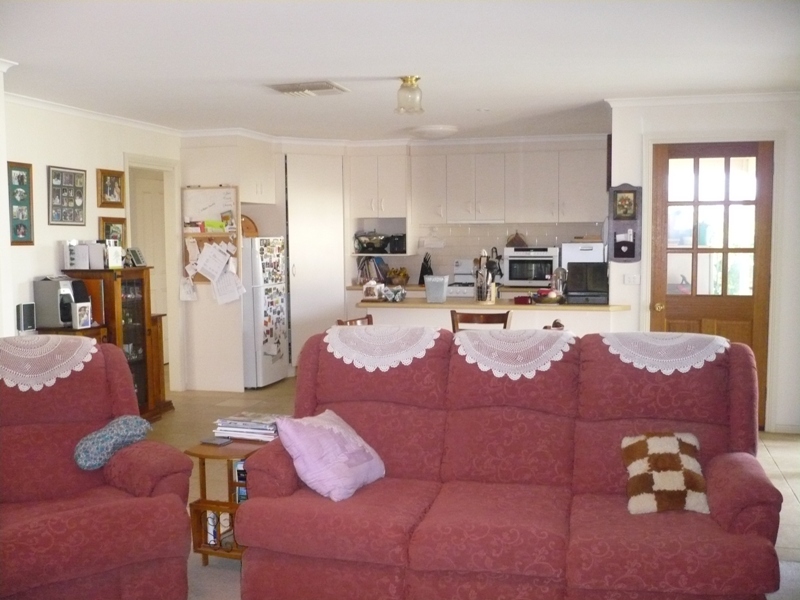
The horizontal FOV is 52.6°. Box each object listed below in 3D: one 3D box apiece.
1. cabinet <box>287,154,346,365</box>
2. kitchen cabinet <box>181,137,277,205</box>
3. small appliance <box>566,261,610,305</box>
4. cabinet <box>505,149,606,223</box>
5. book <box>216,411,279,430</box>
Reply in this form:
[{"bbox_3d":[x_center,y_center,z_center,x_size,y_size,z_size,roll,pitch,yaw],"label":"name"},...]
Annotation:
[{"bbox_3d":[-0.843,-0.398,8.193,0.605,2.100,0.040,-3,6,-28],"label":"cabinet"},{"bbox_3d":[-1.588,-1.206,7.636,0.610,0.610,0.760,1,5,14],"label":"kitchen cabinet"},{"bbox_3d":[1.456,-0.134,6.255,0.305,0.320,0.290,1,5,14],"label":"small appliance"},{"bbox_3d":[1.562,-1.117,8.052,1.003,0.687,0.337,1,5,14],"label":"cabinet"},{"bbox_3d":[-0.666,0.568,3.813,0.295,0.042,0.210,1,5,21],"label":"book"}]

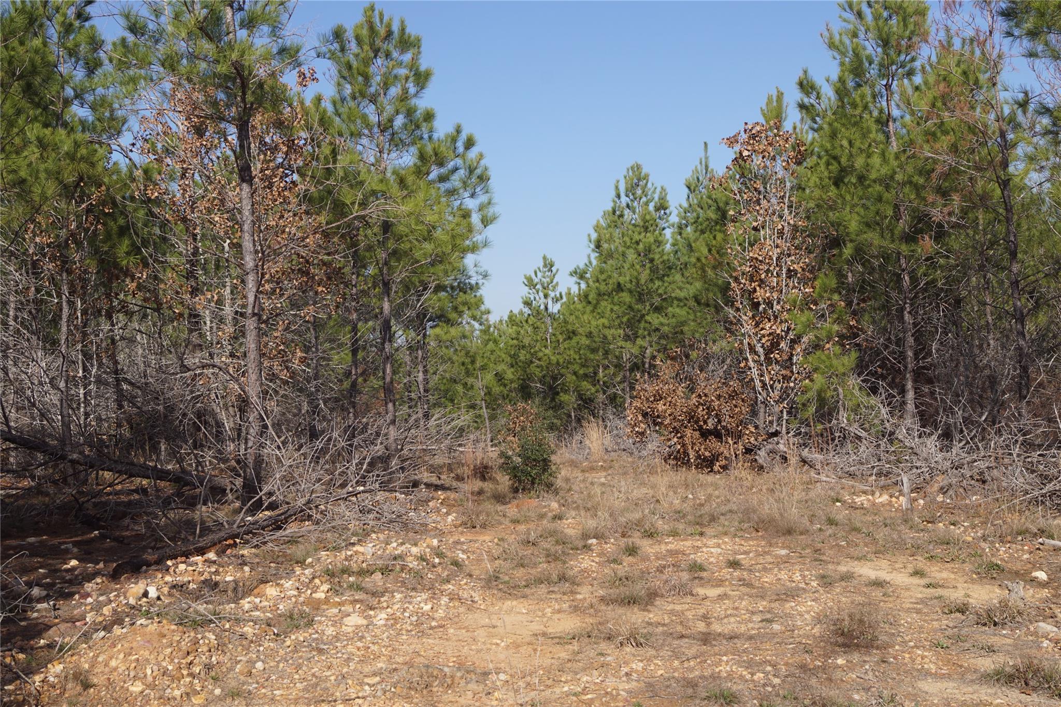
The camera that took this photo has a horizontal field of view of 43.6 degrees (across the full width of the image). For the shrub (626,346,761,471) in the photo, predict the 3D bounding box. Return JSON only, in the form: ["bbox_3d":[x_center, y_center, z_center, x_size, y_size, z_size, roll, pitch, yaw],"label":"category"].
[{"bbox_3d":[2.456,0.832,20.000,2.000,1.850,1.700,-1,-1,0],"label":"shrub"}]

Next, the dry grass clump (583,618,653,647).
[{"bbox_3d":[0.503,1.602,7.600,0.400,0.150,0.340,-1,-1,0],"label":"dry grass clump"}]

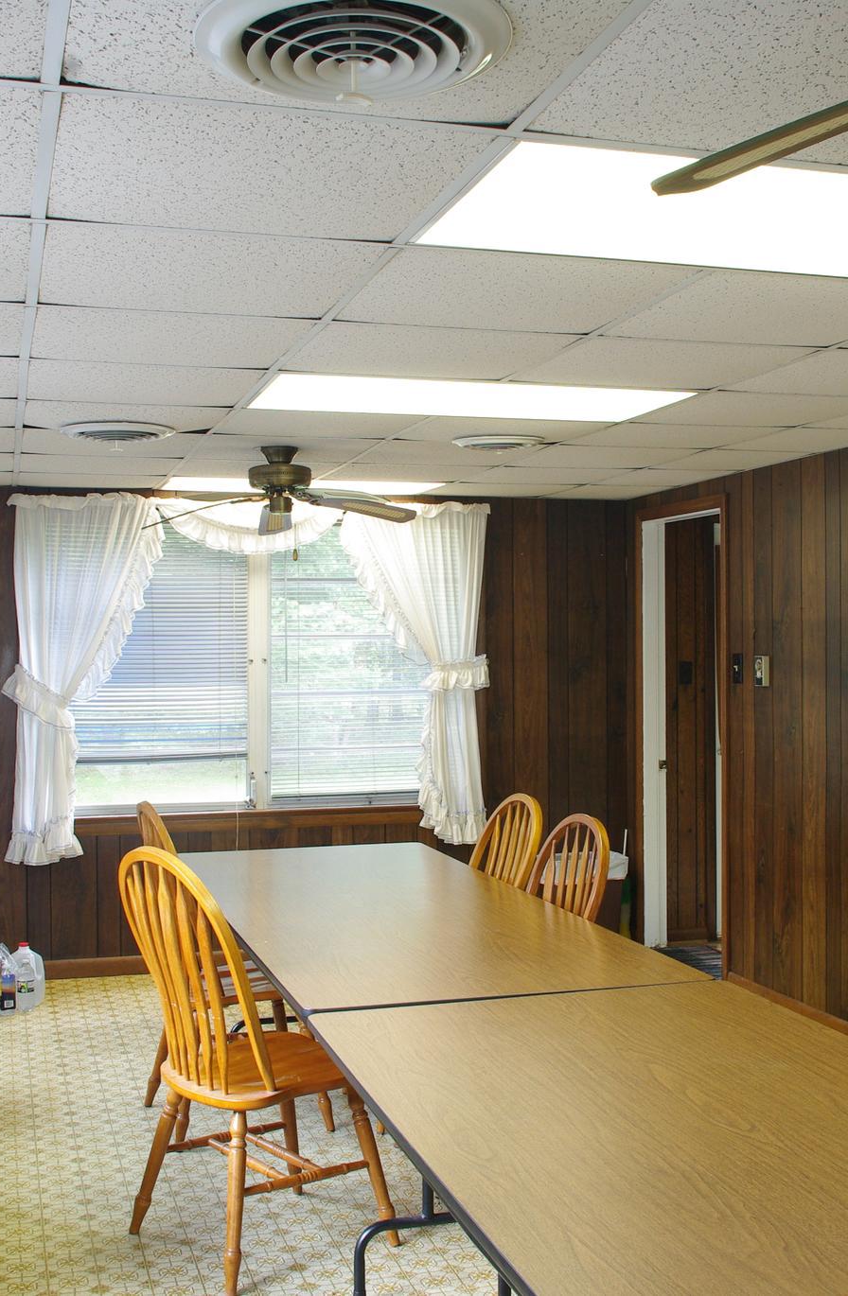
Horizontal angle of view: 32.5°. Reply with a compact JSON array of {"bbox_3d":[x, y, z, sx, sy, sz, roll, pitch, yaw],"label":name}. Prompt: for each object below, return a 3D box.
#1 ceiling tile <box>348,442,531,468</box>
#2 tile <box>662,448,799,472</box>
[{"bbox_3d":[0.097,-0.725,5.404,0.609,0.020,0.589,0,0,-16],"label":"ceiling tile"},{"bbox_3d":[1.195,-0.742,5.761,0.418,0.022,0.603,-1,0,-16],"label":"tile"}]

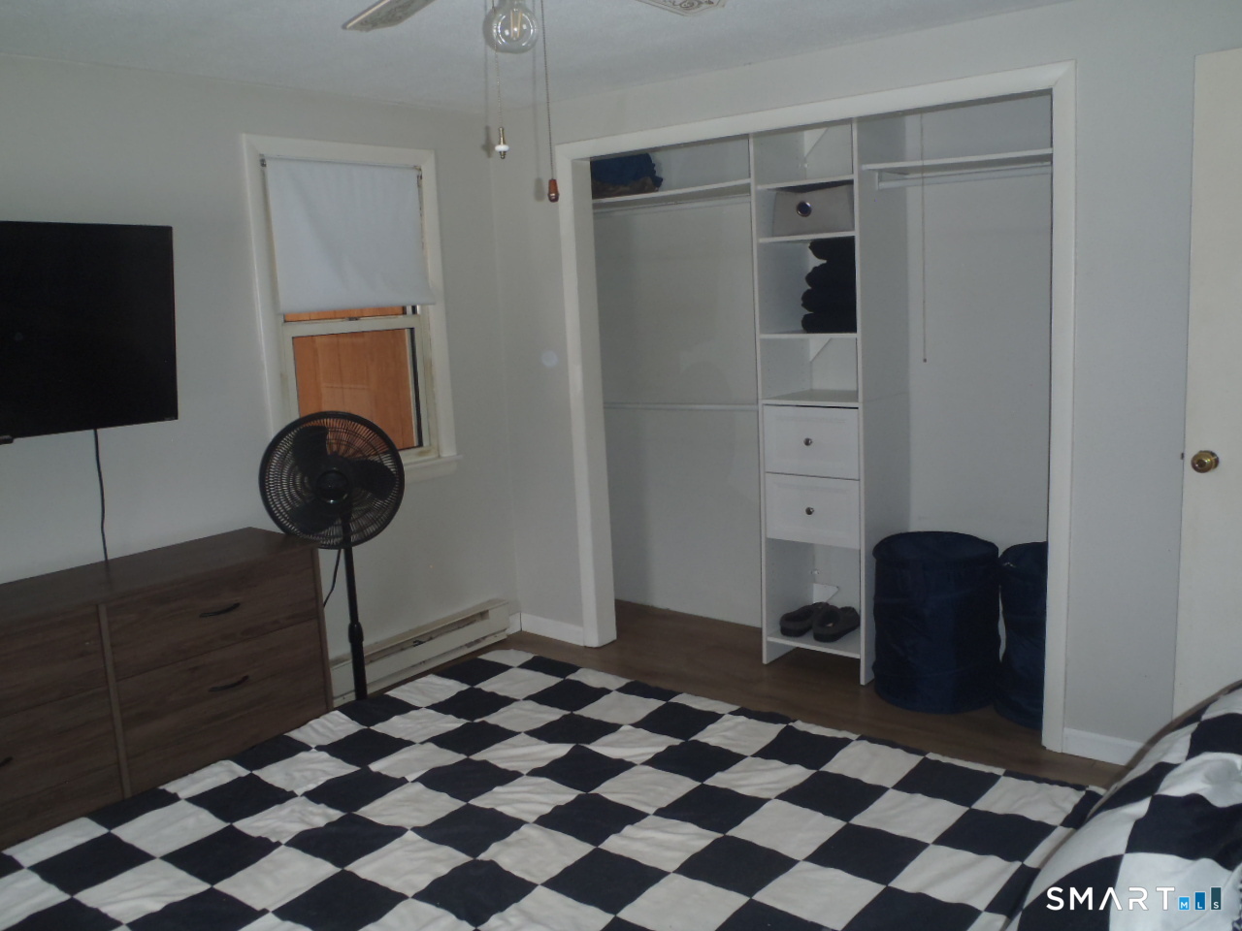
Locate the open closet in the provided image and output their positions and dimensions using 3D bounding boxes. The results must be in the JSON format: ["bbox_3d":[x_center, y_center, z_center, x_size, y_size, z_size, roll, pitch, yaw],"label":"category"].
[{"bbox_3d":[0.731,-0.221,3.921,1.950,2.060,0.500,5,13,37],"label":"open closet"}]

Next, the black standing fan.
[{"bbox_3d":[-0.905,0.412,3.379,0.460,1.170,0.390,-6,10,-16],"label":"black standing fan"}]

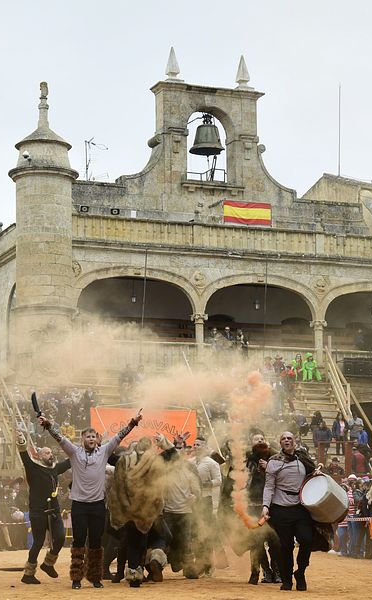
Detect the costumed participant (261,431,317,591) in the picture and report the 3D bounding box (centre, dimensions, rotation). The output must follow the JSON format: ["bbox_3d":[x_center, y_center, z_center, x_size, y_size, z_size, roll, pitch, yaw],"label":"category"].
[{"bbox_3d":[1.157,2.366,16.900,0.594,1.756,0.500,-1,-8,6],"label":"costumed participant"}]

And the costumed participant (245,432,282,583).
[{"bbox_3d":[0.906,2.470,17.800,0.540,1.770,0.450,-1,-8,3],"label":"costumed participant"}]

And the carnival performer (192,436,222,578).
[{"bbox_3d":[0.271,2.613,19.000,0.500,1.750,0.420,-5,-9,30],"label":"carnival performer"}]

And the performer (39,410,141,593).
[{"bbox_3d":[-1.054,2.238,16.950,1.149,1.987,0.500,0,-8,0],"label":"performer"}]

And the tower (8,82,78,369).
[{"bbox_3d":[-4.988,-2.677,52.500,2.450,10.187,2.450,0,-8,0],"label":"tower"}]

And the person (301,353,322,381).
[{"bbox_3d":[5.311,2.838,63.000,0.700,1.170,0.650,2,-9,-18],"label":"person"}]

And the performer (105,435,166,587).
[{"bbox_3d":[-0.556,2.406,17.100,0.650,1.664,0.600,0,-8,0],"label":"performer"}]

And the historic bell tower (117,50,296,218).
[{"bbox_3d":[0.866,-6.544,60.400,7.200,6.700,1.200,3,-9,-21],"label":"historic bell tower"}]

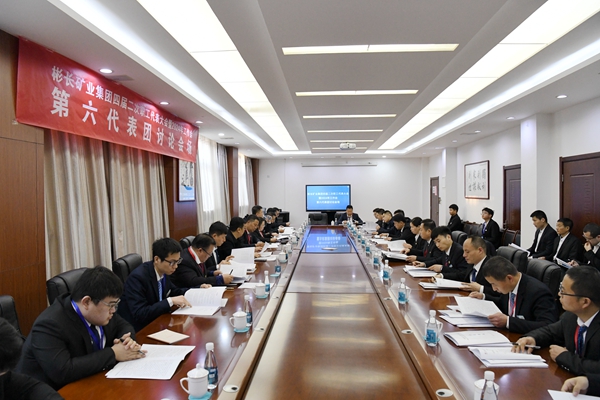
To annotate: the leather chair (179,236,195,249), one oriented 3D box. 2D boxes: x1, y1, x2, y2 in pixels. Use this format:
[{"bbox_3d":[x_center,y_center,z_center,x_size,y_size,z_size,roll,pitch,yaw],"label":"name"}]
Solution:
[{"bbox_3d":[-1.077,1.012,4.720,0.660,1.130,0.620,0,1,4],"label":"leather chair"}]

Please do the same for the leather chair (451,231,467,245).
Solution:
[{"bbox_3d":[1.770,0.965,5.135,0.660,1.090,0.600,0,1,4],"label":"leather chair"}]

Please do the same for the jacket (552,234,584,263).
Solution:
[{"bbox_3d":[3.234,0.723,4.880,0.420,0.660,0.540,0,1,-1],"label":"jacket"}]

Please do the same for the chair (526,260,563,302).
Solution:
[{"bbox_3d":[1.559,1.004,2.954,0.660,1.090,0.600,0,1,4],"label":"chair"}]

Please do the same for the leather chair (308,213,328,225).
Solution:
[{"bbox_3d":[0.488,0.879,10.408,0.600,1.090,0.660,0,1,4],"label":"leather chair"}]

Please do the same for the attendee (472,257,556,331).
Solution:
[{"bbox_3d":[1.405,0.969,2.753,0.780,1.170,0.600,0,1,4],"label":"attendee"}]

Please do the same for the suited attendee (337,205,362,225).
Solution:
[{"bbox_3d":[1.270,0.787,10.255,0.600,1.270,0.780,0,1,4],"label":"suited attendee"}]

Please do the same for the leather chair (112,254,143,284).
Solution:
[{"bbox_3d":[-1.161,1.036,3.400,0.660,1.130,0.620,0,1,4],"label":"leather chair"}]

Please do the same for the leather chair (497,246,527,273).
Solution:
[{"bbox_3d":[1.673,0.992,3.638,0.660,1.090,0.600,0,1,4],"label":"leather chair"}]

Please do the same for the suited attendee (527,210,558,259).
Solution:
[{"bbox_3d":[2.851,0.822,4.962,0.780,1.370,0.520,0,1,4],"label":"suited attendee"}]

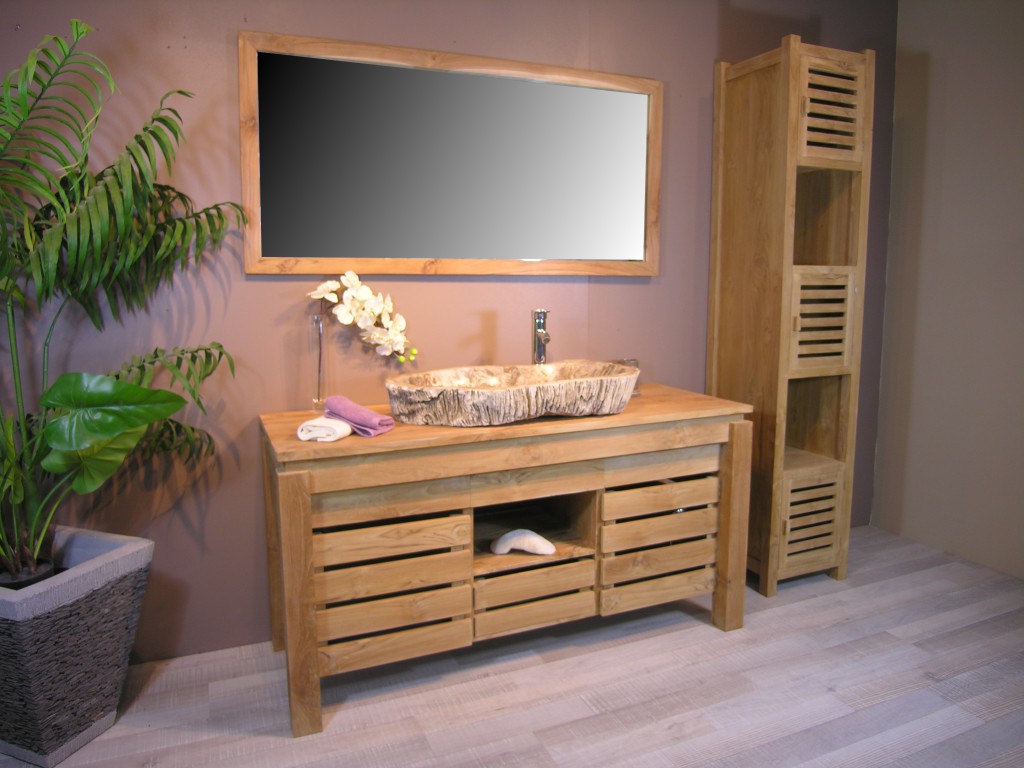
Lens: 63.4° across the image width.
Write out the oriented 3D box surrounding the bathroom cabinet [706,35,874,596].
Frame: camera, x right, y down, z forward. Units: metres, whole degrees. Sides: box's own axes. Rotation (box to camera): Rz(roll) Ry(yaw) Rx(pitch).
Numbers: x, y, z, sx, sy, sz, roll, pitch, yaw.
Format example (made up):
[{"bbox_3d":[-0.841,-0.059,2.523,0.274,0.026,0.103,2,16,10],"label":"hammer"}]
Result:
[{"bbox_3d":[1.004,-0.215,3.082,0.380,1.915,0.390,-5,11,-24],"label":"bathroom cabinet"}]

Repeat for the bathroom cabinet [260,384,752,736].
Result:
[{"bbox_3d":[-0.006,0.462,2.637,1.450,0.756,0.522,-5,10,-22],"label":"bathroom cabinet"}]

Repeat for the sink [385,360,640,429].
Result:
[{"bbox_3d":[0.007,0.026,2.571,0.790,0.125,0.400,-5,10,-22],"label":"sink"}]

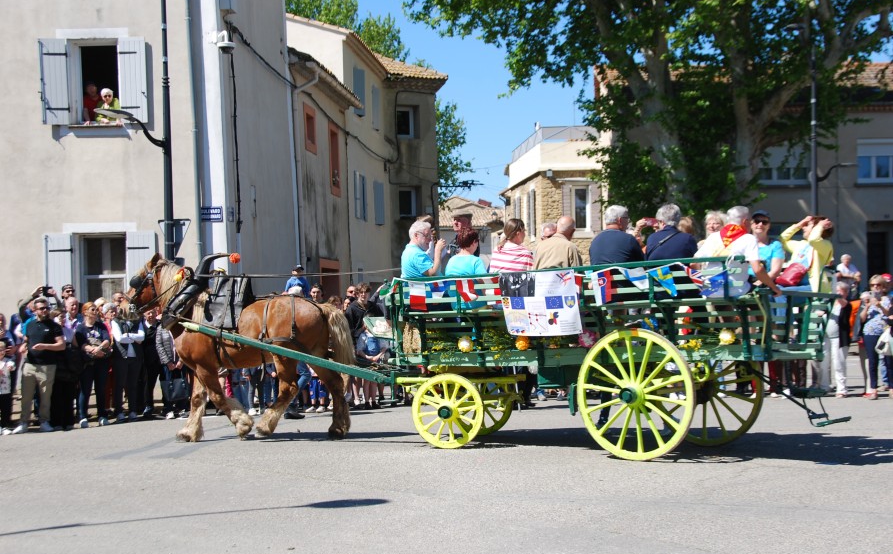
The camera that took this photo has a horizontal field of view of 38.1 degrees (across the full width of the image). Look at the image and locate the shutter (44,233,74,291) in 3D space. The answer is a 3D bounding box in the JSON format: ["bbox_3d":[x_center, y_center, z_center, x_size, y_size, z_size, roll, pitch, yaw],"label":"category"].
[{"bbox_3d":[-6.024,-0.008,20.100,0.450,1.380,0.060,-1,1,-5],"label":"shutter"}]

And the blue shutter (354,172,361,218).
[{"bbox_3d":[-2.313,-2.118,33.600,0.060,1.250,0.500,-1,1,13],"label":"blue shutter"}]

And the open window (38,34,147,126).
[{"bbox_3d":[-5.515,-3.062,20.200,1.700,1.400,0.280,-1,1,0],"label":"open window"}]

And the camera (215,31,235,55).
[{"bbox_3d":[-3.434,-3.612,20.000,0.310,0.370,0.320,-2,1,-37],"label":"camera"}]

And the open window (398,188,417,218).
[{"bbox_3d":[-1.149,-2.224,38.600,0.660,0.920,0.150,-2,1,-25],"label":"open window"}]

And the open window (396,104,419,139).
[{"bbox_3d":[-1.164,-4.613,38.600,0.740,1.010,0.160,-2,1,-25],"label":"open window"}]

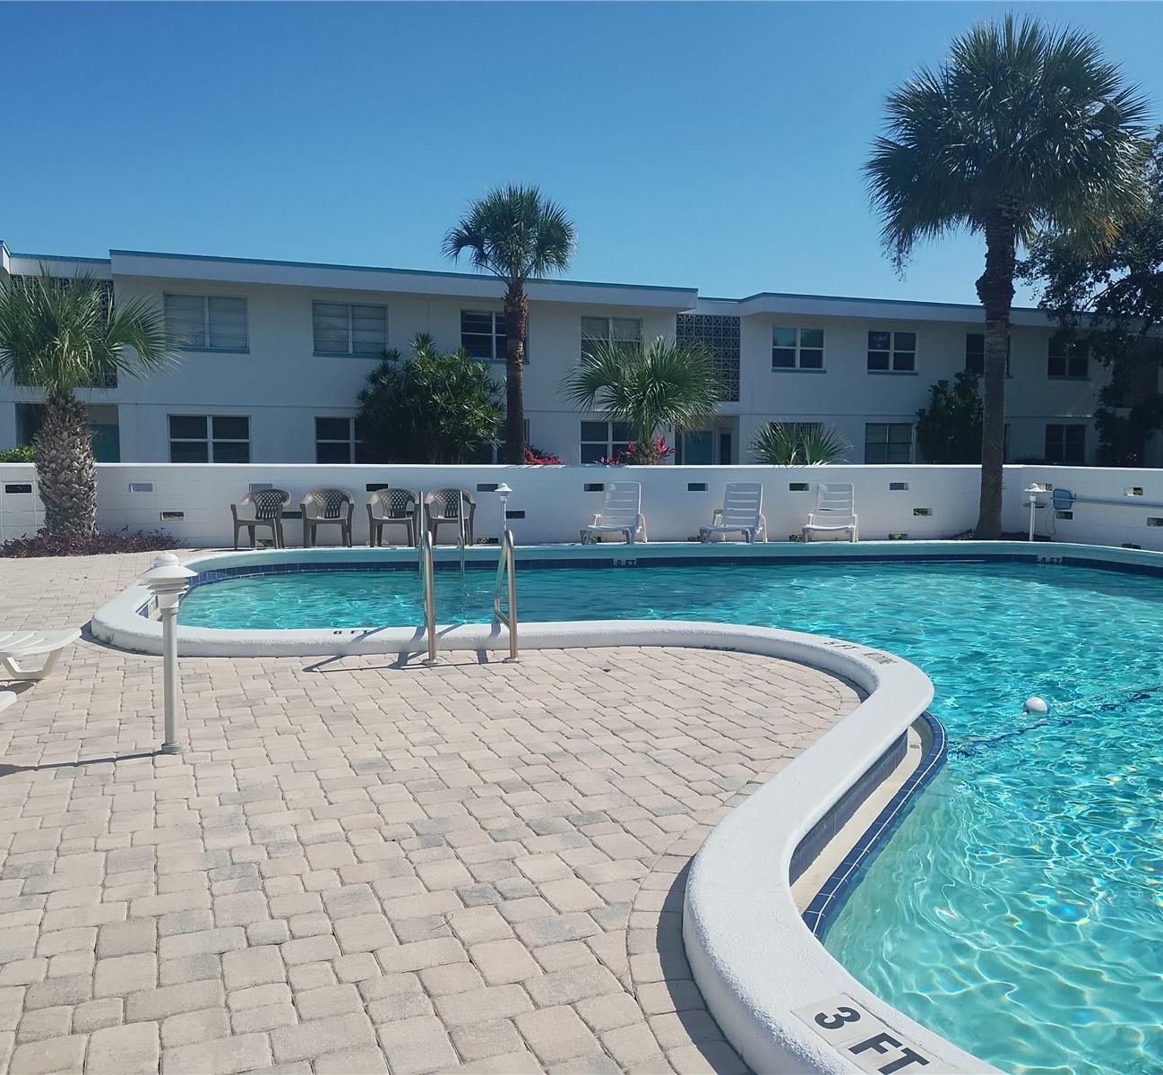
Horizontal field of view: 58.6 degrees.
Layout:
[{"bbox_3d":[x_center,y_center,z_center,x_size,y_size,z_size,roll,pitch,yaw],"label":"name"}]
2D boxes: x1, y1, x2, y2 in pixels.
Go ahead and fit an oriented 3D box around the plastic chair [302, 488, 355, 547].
[{"bbox_3d":[-3.500,-0.252,14.430,0.680,0.830,0.630,-1,5,-9],"label":"plastic chair"}]

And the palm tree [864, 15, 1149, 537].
[{"bbox_3d":[6.240,-3.751,15.450,4.100,7.650,4.100,0,5,0],"label":"palm tree"}]

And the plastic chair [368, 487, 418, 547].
[{"bbox_3d":[-2.570,-0.238,14.307,0.680,0.830,0.620,0,5,-3],"label":"plastic chair"}]

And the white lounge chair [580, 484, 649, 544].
[{"bbox_3d":[0.475,-0.306,14.476,0.700,0.930,1.550,1,5,10],"label":"white lounge chair"}]

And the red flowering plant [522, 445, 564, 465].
[{"bbox_3d":[-0.689,-0.766,16.996,0.850,1.420,0.800,0,5,0],"label":"red flowering plant"}]

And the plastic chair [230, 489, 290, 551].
[{"bbox_3d":[-4.360,-0.236,14.277,0.680,0.830,0.620,0,5,5],"label":"plastic chair"}]

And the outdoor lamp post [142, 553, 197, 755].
[{"bbox_3d":[-1.831,0.513,4.583,0.245,0.885,0.245,0,5,0],"label":"outdoor lamp post"}]

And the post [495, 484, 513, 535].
[{"bbox_3d":[-1.090,-0.282,14.474,0.250,0.890,0.250,0,5,0],"label":"post"}]

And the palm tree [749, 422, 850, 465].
[{"bbox_3d":[3.393,-0.889,16.082,1.600,1.820,1.500,0,5,0],"label":"palm tree"}]

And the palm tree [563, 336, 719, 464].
[{"bbox_3d":[0.907,-1.525,15.828,2.350,3.130,2.300,0,5,0],"label":"palm tree"}]

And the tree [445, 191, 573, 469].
[{"bbox_3d":[-1.400,-3.594,20.378,2.600,6.550,2.600,0,5,0],"label":"tree"}]

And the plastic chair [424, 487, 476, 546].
[{"bbox_3d":[-1.810,-0.244,14.376,0.680,0.830,0.620,0,5,-4],"label":"plastic chair"}]

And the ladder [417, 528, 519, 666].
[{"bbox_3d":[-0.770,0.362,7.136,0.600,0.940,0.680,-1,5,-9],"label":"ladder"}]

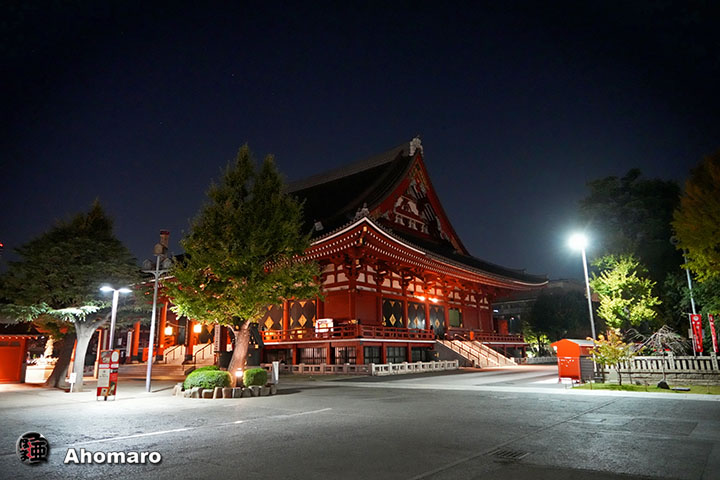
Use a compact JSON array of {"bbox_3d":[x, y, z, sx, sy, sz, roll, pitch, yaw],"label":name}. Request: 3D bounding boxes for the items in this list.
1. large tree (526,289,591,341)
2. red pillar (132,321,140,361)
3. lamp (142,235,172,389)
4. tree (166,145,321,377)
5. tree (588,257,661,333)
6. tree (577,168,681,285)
[{"bbox_3d":[32.247,13.757,77.553,10.300,11.832,9.500,-6,-15,21],"label":"large tree"},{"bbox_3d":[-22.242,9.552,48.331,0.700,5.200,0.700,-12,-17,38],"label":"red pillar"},{"bbox_3d":[-10.768,3.918,25.207,1.600,7.768,0.700,-2,-14,3],"label":"lamp"},{"bbox_3d":[-6.109,1.087,25.439,8.000,13.229,7.700,2,-14,-13],"label":"tree"},{"bbox_3d":[17.391,4.844,31.234,4.700,7.888,4.500,-8,-15,28],"label":"tree"},{"bbox_3d":[25.733,2.320,44.660,9.600,18.829,9.200,-9,-16,29],"label":"tree"}]

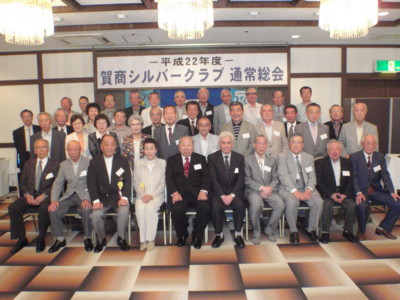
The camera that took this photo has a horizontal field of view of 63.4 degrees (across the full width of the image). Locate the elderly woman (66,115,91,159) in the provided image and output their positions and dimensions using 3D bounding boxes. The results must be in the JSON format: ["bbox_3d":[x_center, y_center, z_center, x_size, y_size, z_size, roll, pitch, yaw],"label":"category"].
[{"bbox_3d":[-1.734,0.280,4.671,0.440,1.564,0.280,-2,6,-10],"label":"elderly woman"}]

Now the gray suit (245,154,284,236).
[{"bbox_3d":[0.818,0.552,4.153,0.472,0.958,0.620,-1,6,4],"label":"gray suit"}]

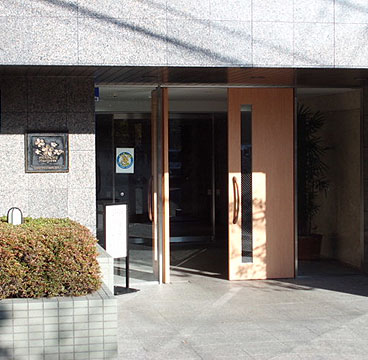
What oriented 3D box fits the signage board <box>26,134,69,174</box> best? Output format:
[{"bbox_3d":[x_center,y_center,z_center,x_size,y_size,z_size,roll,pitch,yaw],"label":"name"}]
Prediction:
[{"bbox_3d":[-1.416,-0.278,9.501,0.458,0.413,0.050,-1,2,-13],"label":"signage board"}]

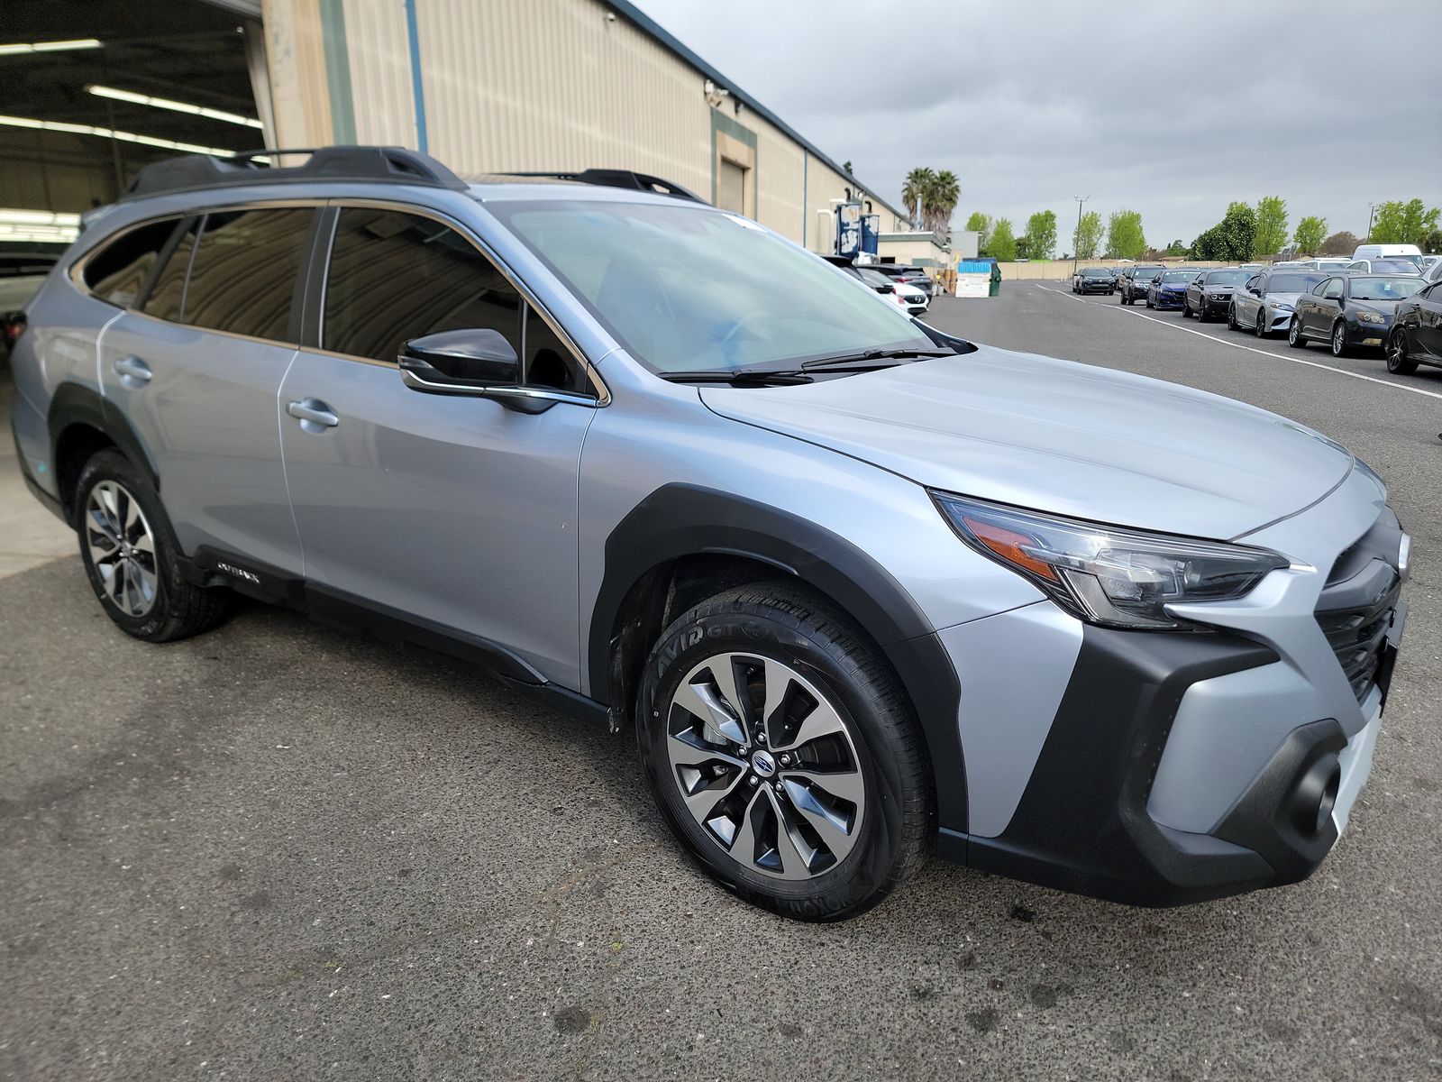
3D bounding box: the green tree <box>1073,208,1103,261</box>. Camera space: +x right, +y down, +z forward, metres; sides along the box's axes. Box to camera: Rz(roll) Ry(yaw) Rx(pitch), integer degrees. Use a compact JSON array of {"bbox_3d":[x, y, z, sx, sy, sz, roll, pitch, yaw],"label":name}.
[{"bbox_3d":[49.589,-39.990,135.000,4.110,9.650,4.110,4,16,13],"label":"green tree"}]

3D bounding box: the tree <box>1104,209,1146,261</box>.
[{"bbox_3d":[54.608,-39.990,135.000,5.460,9.650,5.460,4,16,13],"label":"tree"}]

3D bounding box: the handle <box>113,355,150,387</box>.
[{"bbox_3d":[-1.887,-0.551,3.241,0.218,0.085,0.056,16,22,32],"label":"handle"}]

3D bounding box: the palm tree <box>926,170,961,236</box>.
[{"bbox_3d":[23.676,-33.510,106.504,3.700,11.352,3.700,0,15,0],"label":"palm tree"}]

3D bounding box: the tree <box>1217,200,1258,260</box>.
[{"bbox_3d":[61.994,-36.010,120.000,5.110,9.860,5.110,4,16,13],"label":"tree"}]

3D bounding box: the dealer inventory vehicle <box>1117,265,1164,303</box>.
[{"bbox_3d":[19.022,-11.372,44.374,1.800,1.730,4.600,4,16,15],"label":"dealer inventory vehicle"}]

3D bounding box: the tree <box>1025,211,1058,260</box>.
[{"bbox_3d":[52.187,-48.303,163.083,5.200,11.050,5.200,0,15,0],"label":"tree"}]

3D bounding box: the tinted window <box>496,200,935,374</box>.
[{"bbox_3d":[0.053,-0.765,2.901,0.900,0.110,1.480,41,33,20],"label":"tinted window"}]

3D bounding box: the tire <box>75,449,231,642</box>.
[{"bbox_3d":[-2.101,0.007,3.679,0.725,0.725,0.235,12,18,33],"label":"tire"}]

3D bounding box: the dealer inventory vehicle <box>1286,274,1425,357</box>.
[{"bbox_3d":[11.966,-4.192,18.428,1.755,1.415,4.420,4,16,14],"label":"dealer inventory vehicle"}]

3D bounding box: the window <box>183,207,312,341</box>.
[{"bbox_3d":[-1.457,-0.831,3.090,0.635,0.400,0.050,12,-1,33],"label":"window"}]

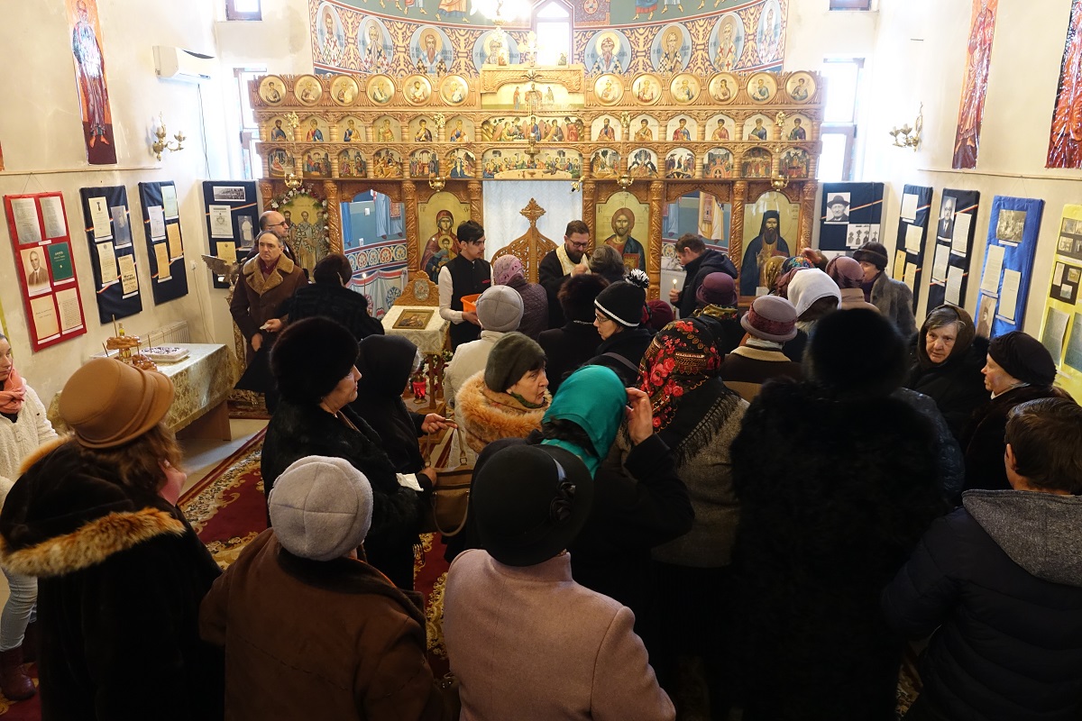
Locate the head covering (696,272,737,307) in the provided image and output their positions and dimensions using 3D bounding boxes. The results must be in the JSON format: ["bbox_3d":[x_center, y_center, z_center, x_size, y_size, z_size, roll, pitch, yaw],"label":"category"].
[{"bbox_3d":[1.082,-0.437,4.450,0.245,0.165,0.260,-1,15,-5],"label":"head covering"}]

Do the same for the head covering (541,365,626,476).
[{"bbox_3d":[0.135,0.176,2.220,0.230,0.310,0.270,12,19,36],"label":"head covering"}]

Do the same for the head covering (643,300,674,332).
[{"bbox_3d":[0.694,-0.255,4.286,0.210,0.180,0.220,-3,16,-10],"label":"head covering"}]

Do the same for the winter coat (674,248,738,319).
[{"bbox_3d":[1.241,-0.447,5.456,0.450,0.800,0.500,13,20,38],"label":"winter coat"}]

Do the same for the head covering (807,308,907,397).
[{"bbox_3d":[0.952,-0.023,2.172,0.290,0.230,0.290,-1,15,-5],"label":"head covering"}]

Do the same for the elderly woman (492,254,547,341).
[{"bbox_3d":[-0.121,0.122,4.712,0.520,1.623,0.400,-10,18,-31],"label":"elderly woman"}]

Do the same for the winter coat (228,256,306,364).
[{"bbox_3d":[-2.173,-0.395,5.803,0.600,0.950,0.360,-2,16,-8],"label":"winter coat"}]

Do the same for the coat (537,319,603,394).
[{"bbox_3d":[0.219,0.247,3.908,0.540,0.960,0.380,1,16,6],"label":"coat"}]

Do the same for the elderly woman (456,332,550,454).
[{"bbox_3d":[-0.117,0.648,2.938,0.440,1.568,0.560,-9,18,-29],"label":"elderly woman"}]

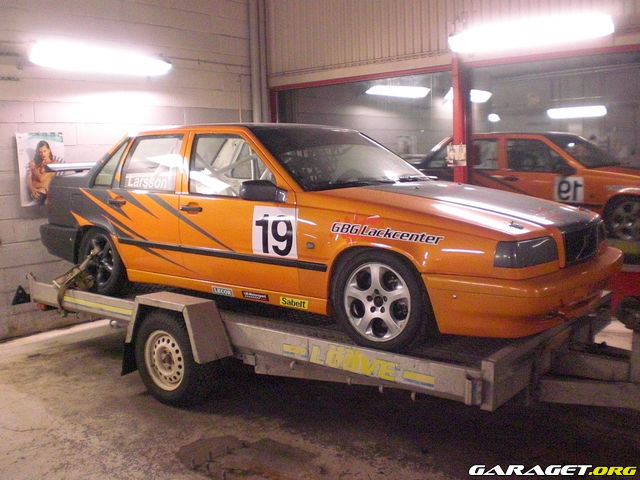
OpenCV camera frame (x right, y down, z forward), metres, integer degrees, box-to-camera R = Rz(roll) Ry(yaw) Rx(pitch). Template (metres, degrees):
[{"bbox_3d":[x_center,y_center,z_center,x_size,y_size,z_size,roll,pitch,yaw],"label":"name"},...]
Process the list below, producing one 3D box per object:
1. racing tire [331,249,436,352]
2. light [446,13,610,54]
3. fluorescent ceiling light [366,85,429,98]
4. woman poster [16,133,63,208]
[{"bbox_3d":[0.380,0.328,3.726,0.615,0.615,0.210,4,9,38],"label":"racing tire"},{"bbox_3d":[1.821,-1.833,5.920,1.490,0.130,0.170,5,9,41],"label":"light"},{"bbox_3d":[1.216,-2.267,10.149,0.160,0.110,1.520,5,9,41],"label":"fluorescent ceiling light"},{"bbox_3d":[-2.623,-0.673,6.329,0.020,0.690,0.475,5,9,41],"label":"woman poster"}]

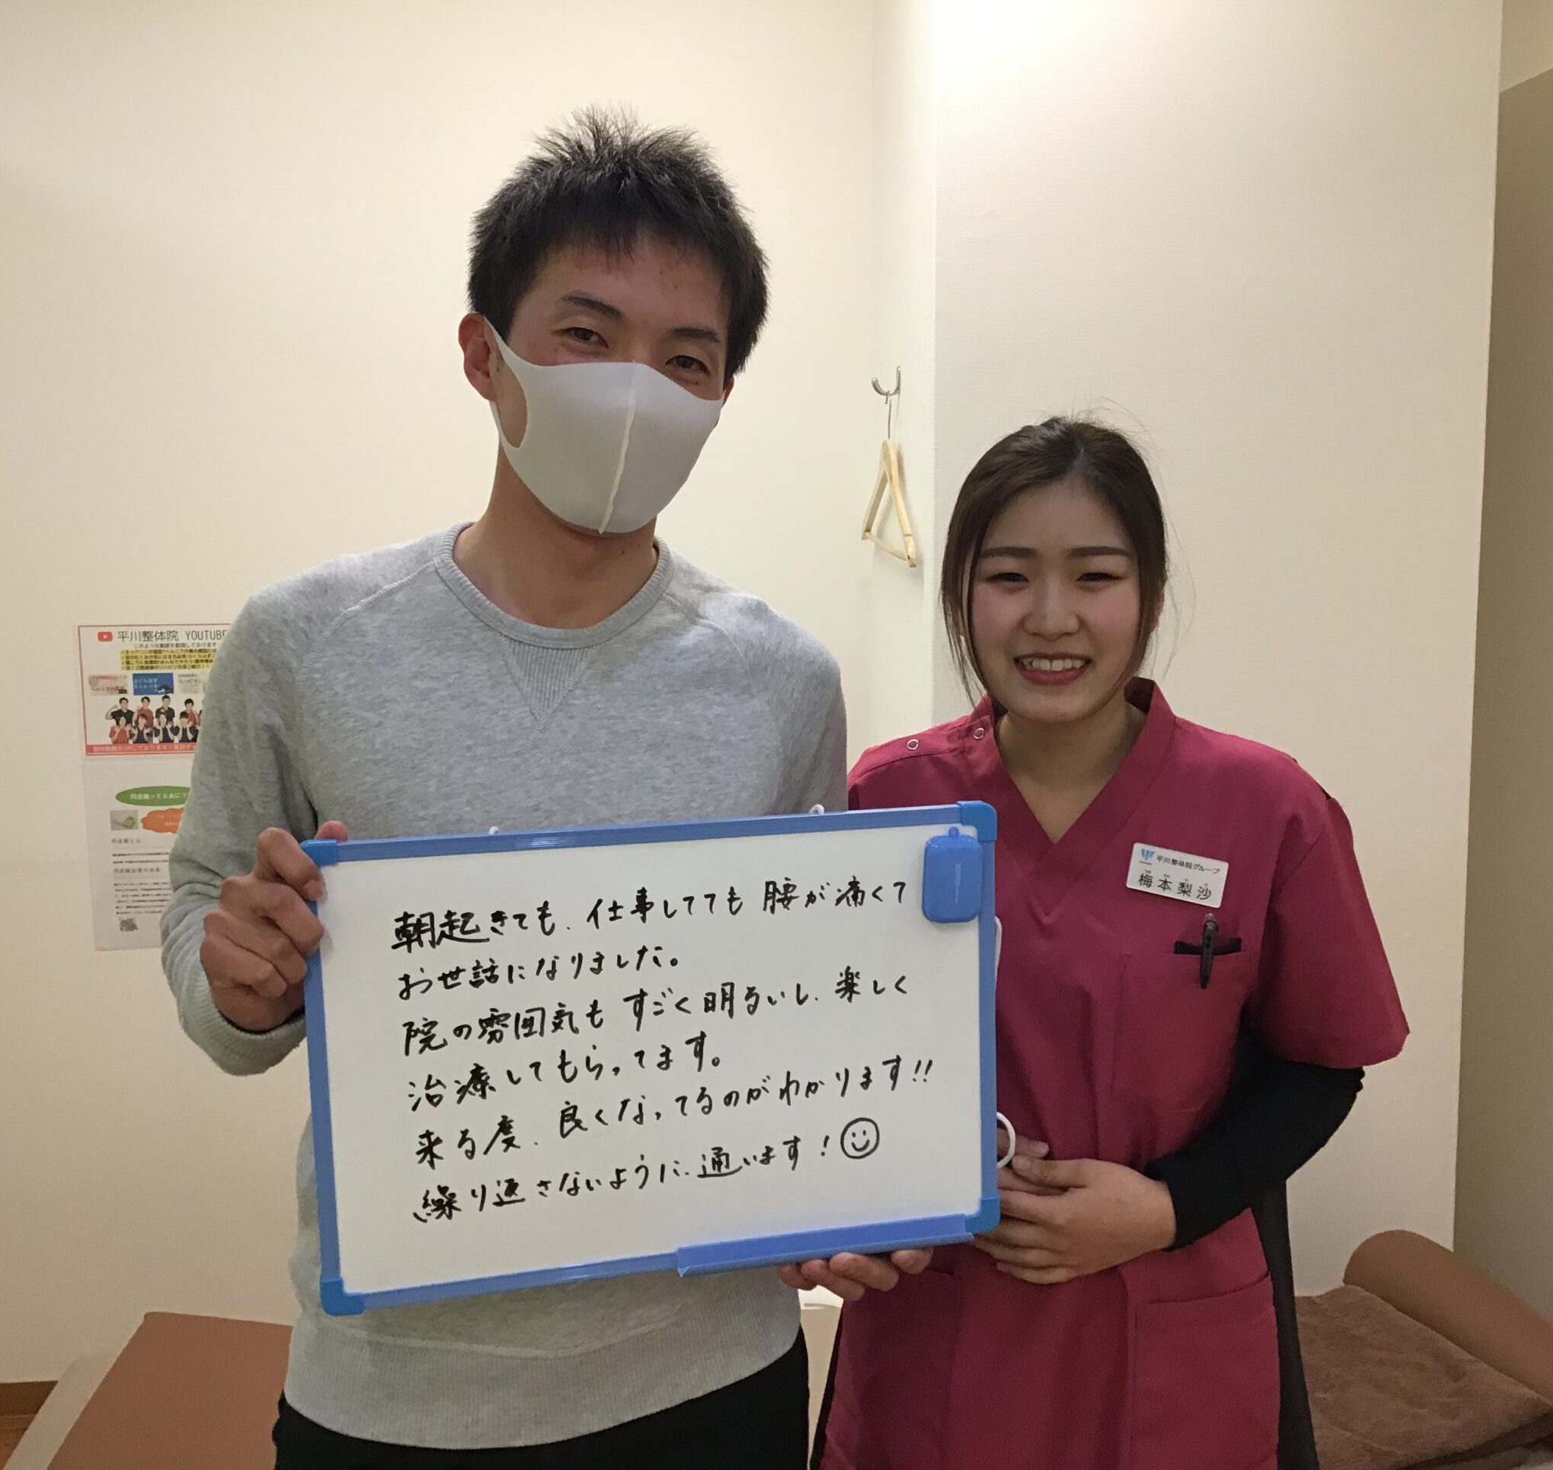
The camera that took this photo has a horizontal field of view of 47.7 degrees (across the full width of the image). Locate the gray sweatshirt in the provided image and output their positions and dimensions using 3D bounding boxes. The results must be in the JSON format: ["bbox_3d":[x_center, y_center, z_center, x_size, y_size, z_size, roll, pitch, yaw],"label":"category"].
[{"bbox_3d":[-0.176,0.167,1.269,0.480,0.630,0.310,-2,7,-10],"label":"gray sweatshirt"}]

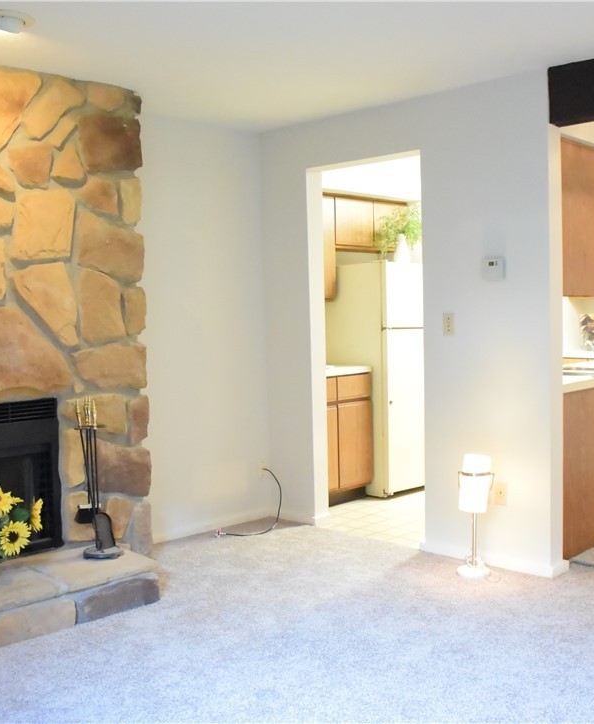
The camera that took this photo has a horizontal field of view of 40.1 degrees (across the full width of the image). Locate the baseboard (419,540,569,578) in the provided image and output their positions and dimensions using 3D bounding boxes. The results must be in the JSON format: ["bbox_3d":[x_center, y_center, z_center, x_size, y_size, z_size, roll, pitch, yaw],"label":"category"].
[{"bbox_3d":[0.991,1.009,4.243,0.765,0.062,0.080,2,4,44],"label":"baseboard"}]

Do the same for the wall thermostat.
[{"bbox_3d":[0.991,-0.469,4.098,0.106,0.118,0.030,2,4,44],"label":"wall thermostat"}]

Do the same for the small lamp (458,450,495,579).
[{"bbox_3d":[0.885,0.749,4.046,0.170,0.593,0.165,0,3,14],"label":"small lamp"}]

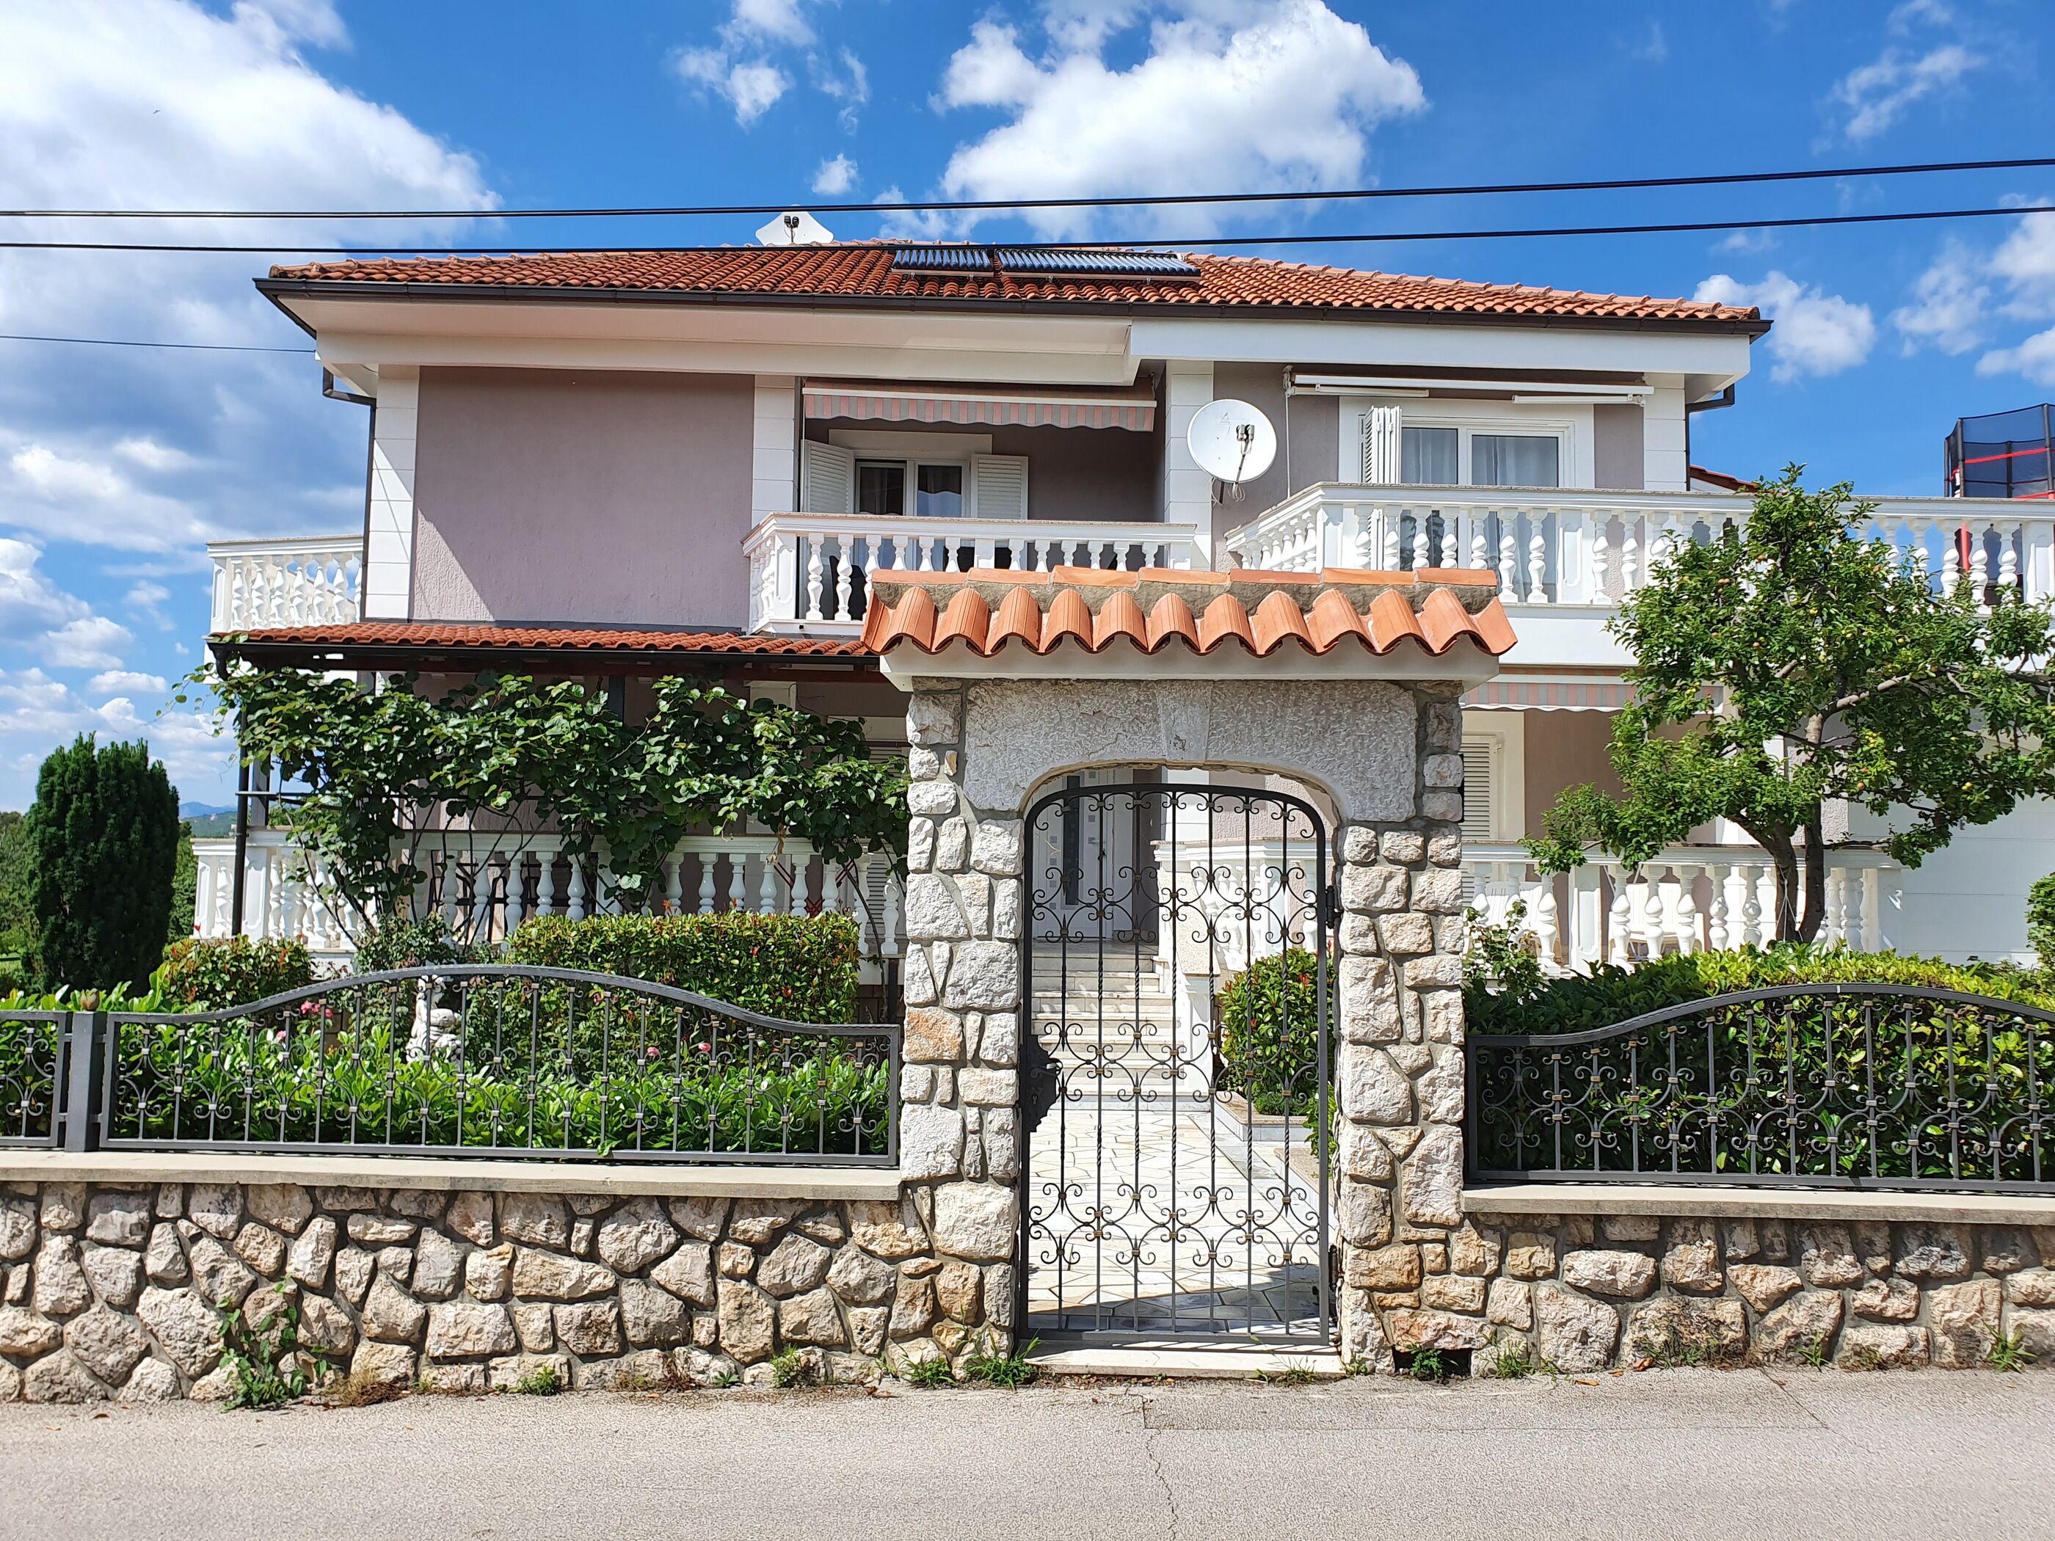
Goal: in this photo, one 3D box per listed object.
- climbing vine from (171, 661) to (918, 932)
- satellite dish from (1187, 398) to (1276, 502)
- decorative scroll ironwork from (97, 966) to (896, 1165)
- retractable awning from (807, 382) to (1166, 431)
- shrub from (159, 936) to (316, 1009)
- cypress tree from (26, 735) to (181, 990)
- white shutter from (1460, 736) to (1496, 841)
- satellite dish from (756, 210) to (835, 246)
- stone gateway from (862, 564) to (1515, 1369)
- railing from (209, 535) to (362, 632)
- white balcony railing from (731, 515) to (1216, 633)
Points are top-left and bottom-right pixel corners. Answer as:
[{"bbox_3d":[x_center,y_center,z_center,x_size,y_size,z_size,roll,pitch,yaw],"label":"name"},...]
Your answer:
[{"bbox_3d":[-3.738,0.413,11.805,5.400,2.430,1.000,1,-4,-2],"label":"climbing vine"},{"bbox_3d":[1.890,-2.943,13.973,0.830,0.930,0.600,1,-4,-6],"label":"satellite dish"},{"bbox_3d":[-1.957,1.074,5.601,2.900,0.710,0.060,1,-4,2],"label":"decorative scroll ironwork"},{"bbox_3d":[-0.459,-3.601,15.276,3.450,0.500,0.600,1,-4,-2],"label":"retractable awning"},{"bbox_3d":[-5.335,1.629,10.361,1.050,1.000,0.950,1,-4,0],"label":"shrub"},{"bbox_3d":[-9.122,1.203,15.081,1.450,3.060,1.450,1,-4,0],"label":"cypress tree"},{"bbox_3d":[4.105,0.699,14.622,0.600,2.000,0.060,1,-4,-2],"label":"white shutter"},{"bbox_3d":[-2.766,-6.303,18.142,0.930,0.800,0.550,1,-4,-5],"label":"satellite dish"},{"bbox_3d":[0.549,0.682,5.645,2.280,2.880,0.850,1,-4,2],"label":"stone gateway"},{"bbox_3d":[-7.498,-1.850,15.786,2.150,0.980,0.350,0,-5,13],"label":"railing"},{"bbox_3d":[-0.584,-1.650,14.070,4.200,1.040,1.300,1,-4,-2],"label":"white balcony railing"}]

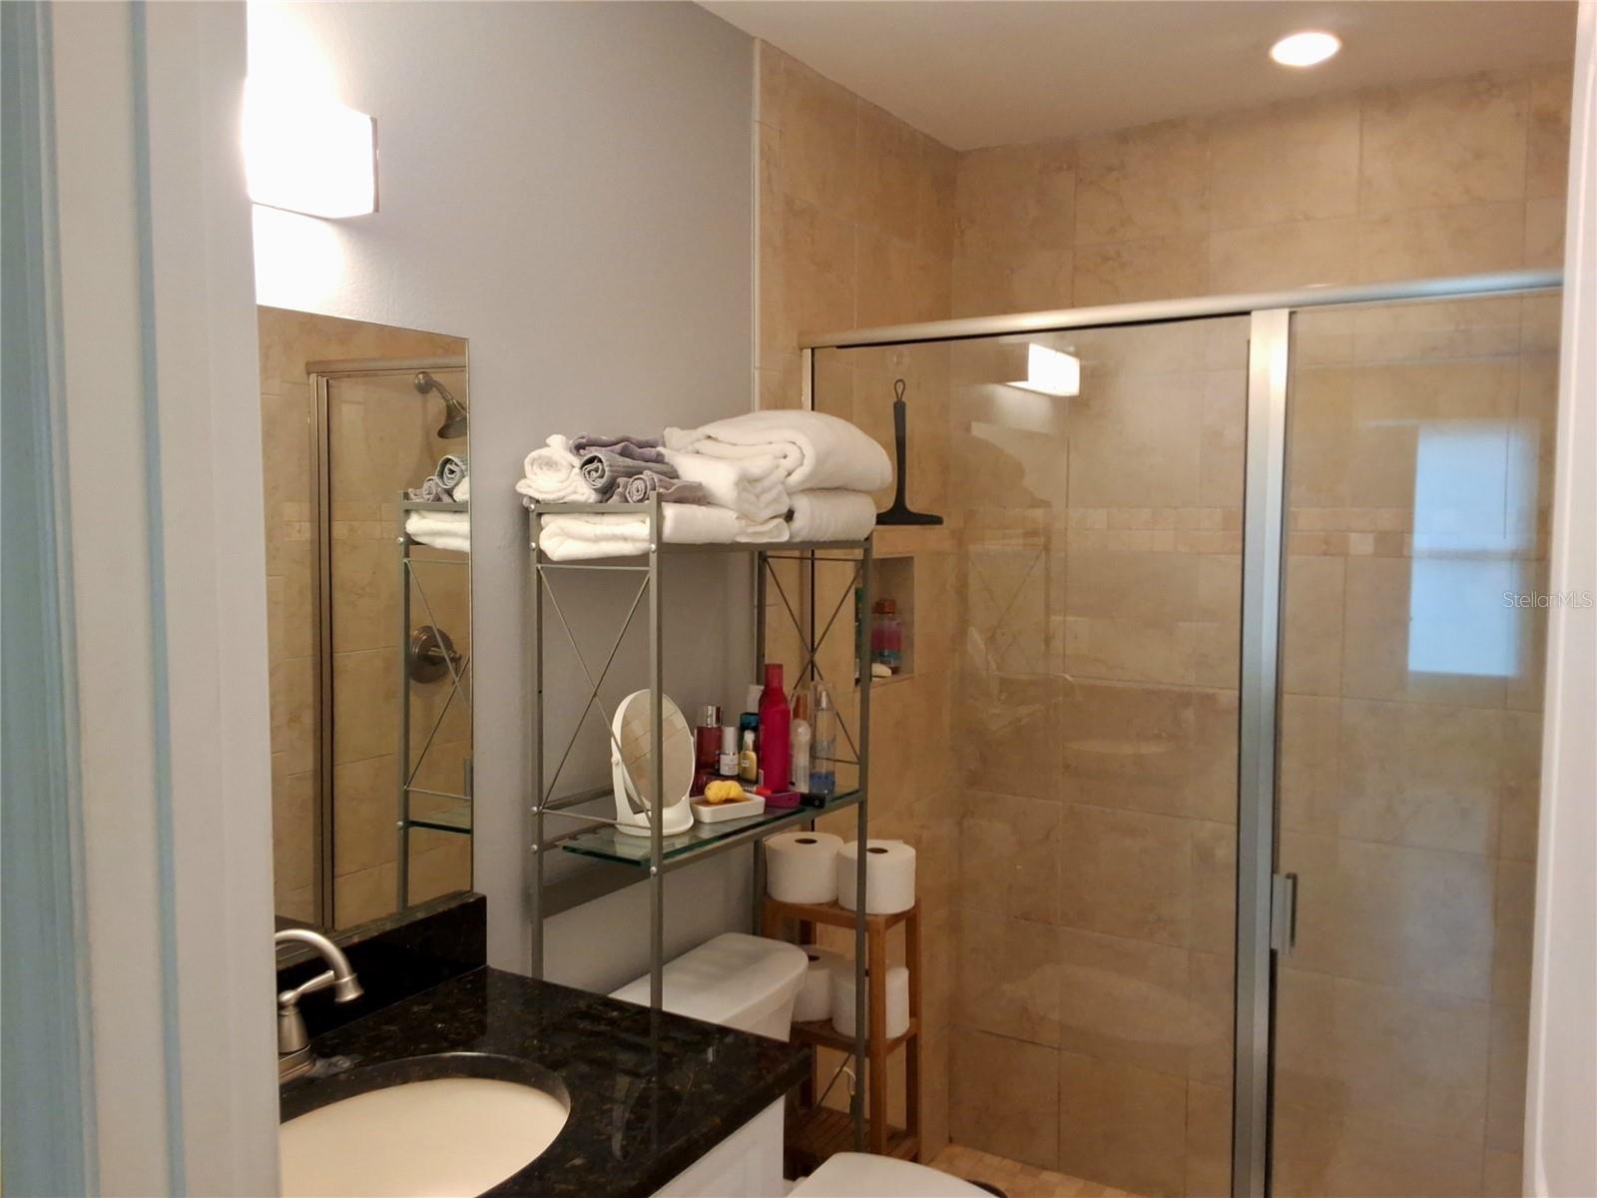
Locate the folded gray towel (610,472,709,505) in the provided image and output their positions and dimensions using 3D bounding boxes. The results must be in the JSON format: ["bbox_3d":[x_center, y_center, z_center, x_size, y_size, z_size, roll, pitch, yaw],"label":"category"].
[{"bbox_3d":[-0.192,-0.157,1.865,0.070,0.047,0.160,2,4,33],"label":"folded gray towel"}]

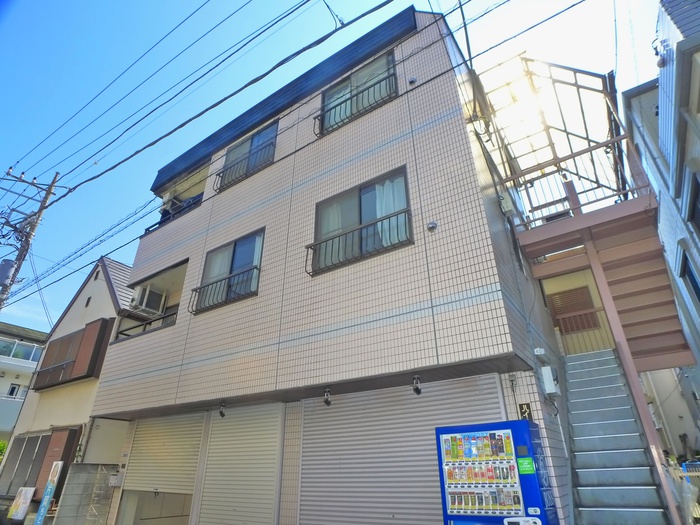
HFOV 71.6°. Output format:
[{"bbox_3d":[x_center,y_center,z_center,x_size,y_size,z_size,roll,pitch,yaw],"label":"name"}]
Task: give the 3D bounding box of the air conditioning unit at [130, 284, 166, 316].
[{"bbox_3d":[-4.207,0.793,10.133,0.280,0.500,0.700,-19,-34,31],"label":"air conditioning unit"}]

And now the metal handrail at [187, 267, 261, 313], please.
[{"bbox_3d":[-2.164,0.518,8.215,1.630,0.460,0.200,-19,-34,31],"label":"metal handrail"}]

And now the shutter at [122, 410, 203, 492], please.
[{"bbox_3d":[-3.269,3.323,8.471,2.040,1.260,0.080,-19,-34,31],"label":"shutter"}]

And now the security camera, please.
[{"bbox_3d":[0.795,1.438,5.719,0.120,0.230,0.150,-5,-29,10],"label":"security camera"}]

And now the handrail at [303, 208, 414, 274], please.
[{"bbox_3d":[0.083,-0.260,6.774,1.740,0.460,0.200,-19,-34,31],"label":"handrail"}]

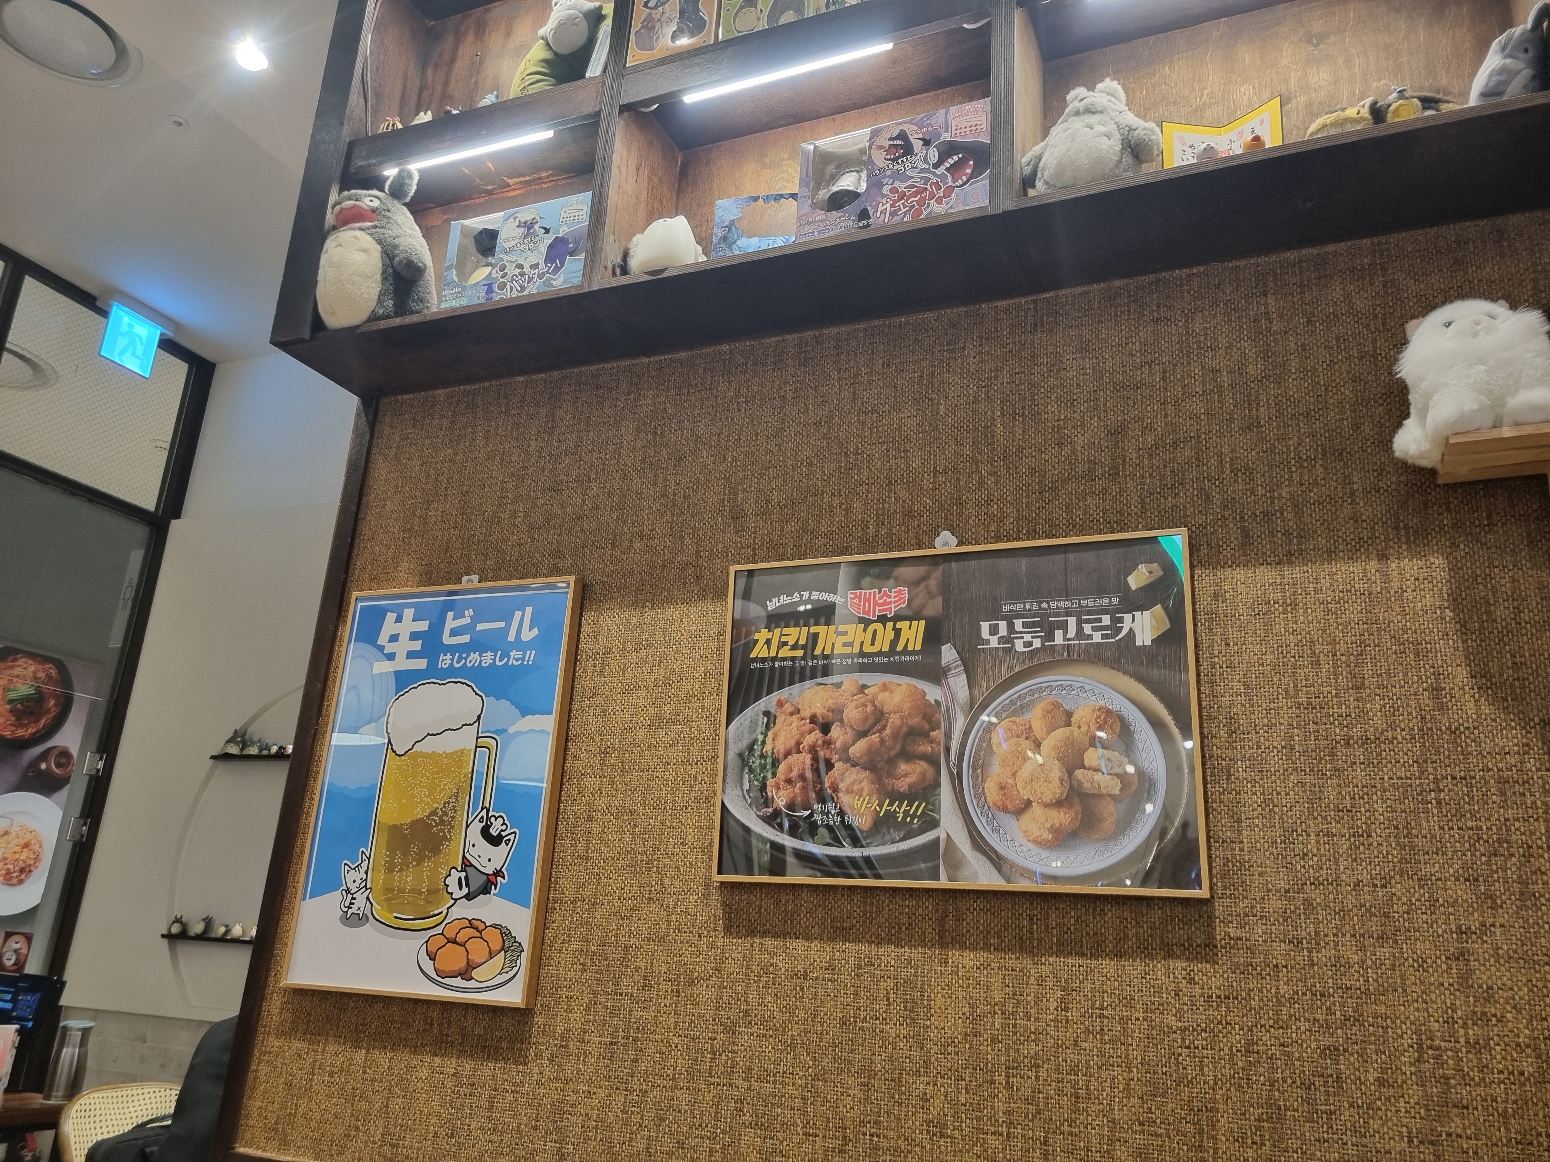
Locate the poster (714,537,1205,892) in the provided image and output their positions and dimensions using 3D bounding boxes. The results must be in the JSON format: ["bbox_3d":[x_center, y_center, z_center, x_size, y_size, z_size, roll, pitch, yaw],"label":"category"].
[{"bbox_3d":[0.214,0.167,1.471,0.608,0.433,0.024,-4,-19,23],"label":"poster"}]

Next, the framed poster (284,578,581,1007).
[{"bbox_3d":[-0.509,0.300,1.740,0.433,0.608,0.024,-4,-19,23],"label":"framed poster"}]

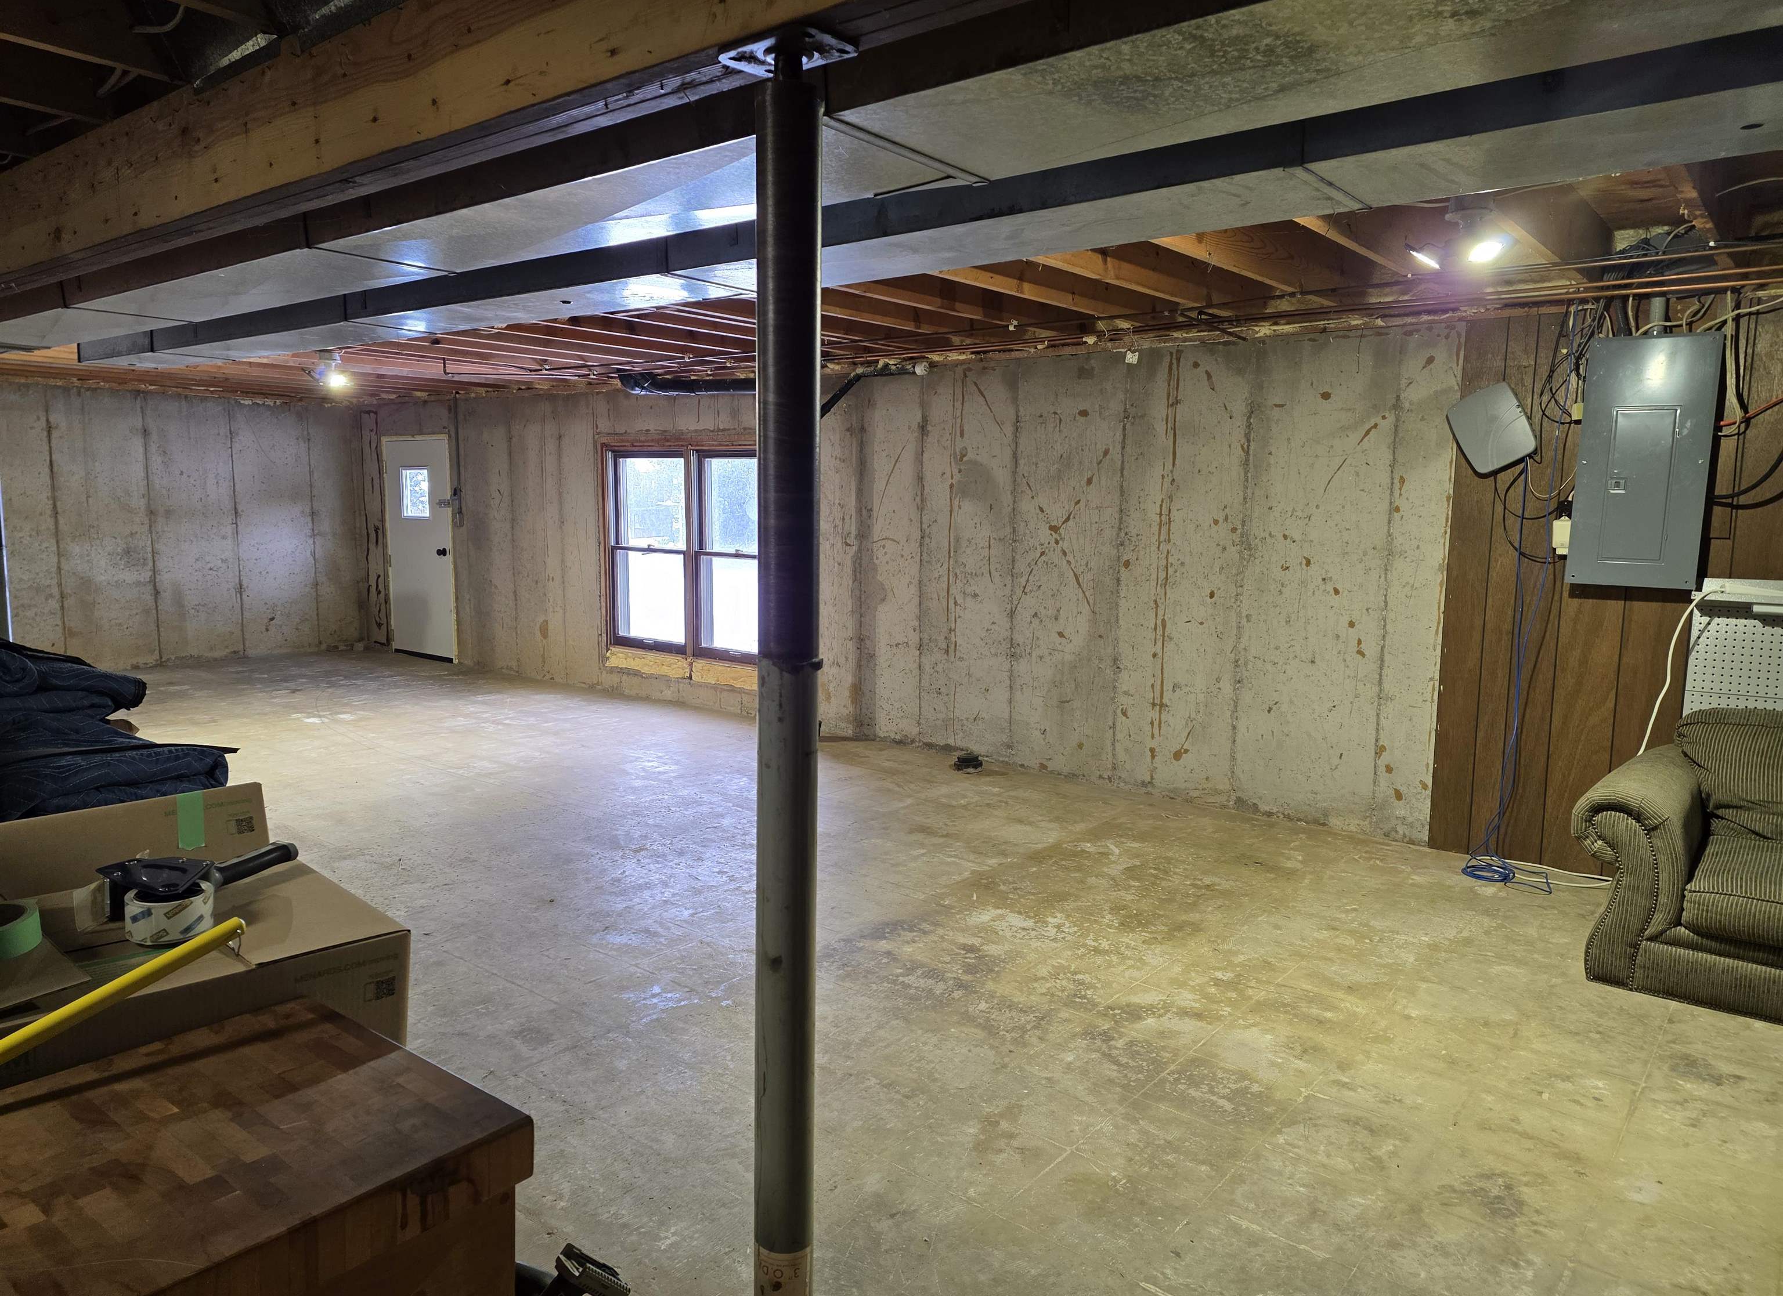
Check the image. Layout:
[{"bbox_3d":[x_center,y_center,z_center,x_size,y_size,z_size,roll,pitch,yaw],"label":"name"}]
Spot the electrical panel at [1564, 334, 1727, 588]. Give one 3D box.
[{"bbox_3d":[2.676,-0.664,4.207,0.390,0.875,0.110,7,10,39],"label":"electrical panel"}]

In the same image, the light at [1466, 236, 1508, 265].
[{"bbox_3d":[1.417,-0.948,2.820,0.105,0.060,0.105,7,10,39],"label":"light"}]

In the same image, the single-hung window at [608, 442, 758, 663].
[{"bbox_3d":[-1.292,-0.613,7.662,1.650,1.350,0.110,7,10,39],"label":"single-hung window"}]

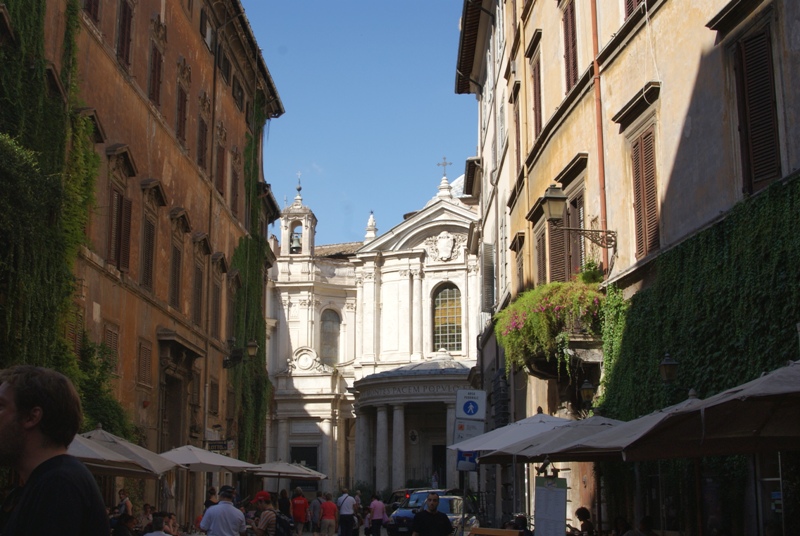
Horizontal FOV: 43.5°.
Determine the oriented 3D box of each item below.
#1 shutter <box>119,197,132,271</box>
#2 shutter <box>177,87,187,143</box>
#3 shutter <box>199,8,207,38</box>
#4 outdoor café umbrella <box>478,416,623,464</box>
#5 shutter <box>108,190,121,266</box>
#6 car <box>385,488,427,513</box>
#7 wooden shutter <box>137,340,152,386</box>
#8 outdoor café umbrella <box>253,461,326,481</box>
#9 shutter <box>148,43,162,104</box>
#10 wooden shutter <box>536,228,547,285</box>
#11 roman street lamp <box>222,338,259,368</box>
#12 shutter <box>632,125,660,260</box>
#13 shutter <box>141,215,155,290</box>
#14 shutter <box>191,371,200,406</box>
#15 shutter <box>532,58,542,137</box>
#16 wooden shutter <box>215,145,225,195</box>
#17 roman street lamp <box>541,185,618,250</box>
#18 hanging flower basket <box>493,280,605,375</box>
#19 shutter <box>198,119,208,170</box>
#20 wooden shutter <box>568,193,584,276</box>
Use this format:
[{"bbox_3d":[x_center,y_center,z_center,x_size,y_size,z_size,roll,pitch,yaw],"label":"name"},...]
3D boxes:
[{"bbox_3d":[-7.774,-0.916,28.514,0.080,2.058,0.512,-3,-12,13],"label":"shutter"},{"bbox_3d":[-7.763,-5.438,35.633,0.060,1.868,1.110,-1,-13,3],"label":"shutter"},{"bbox_3d":[-7.554,-9.407,38.564,0.080,0.888,0.595,-2,-12,8],"label":"shutter"},{"bbox_3d":[2.894,3.507,14.380,3.000,2.800,3.000,2,-13,-7],"label":"outdoor café umbrella"},{"bbox_3d":[-7.851,-1.092,27.614,0.080,2.015,0.714,-1,-12,2],"label":"shutter"},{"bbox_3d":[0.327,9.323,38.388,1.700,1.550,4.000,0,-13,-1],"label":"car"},{"bbox_3d":[-7.892,2.962,31.023,0.060,1.185,1.159,-1,-13,3],"label":"wooden shutter"},{"bbox_3d":[-3.536,7.313,31.154,2.400,2.700,2.400,-1,-13,3],"label":"outdoor café umbrella"},{"bbox_3d":[-7.917,-6.262,32.608,0.060,1.831,1.136,-1,-13,3],"label":"shutter"},{"bbox_3d":[3.521,0.182,24.983,0.080,2.150,1.031,1,-12,-5],"label":"wooden shutter"},{"bbox_3d":[-6.636,3.580,42.009,1.400,1.221,0.440,-1,-12,2],"label":"roman street lamp"},{"bbox_3d":[4.391,-1.341,17.995,0.080,2.203,0.992,2,-12,-9],"label":"shutter"},{"bbox_3d":[-7.730,-0.456,30.938,0.080,2.028,1.006,-1,-12,2],"label":"shutter"},{"bbox_3d":[-7.466,4.492,36.951,0.080,1.142,1.057,-1,-12,2],"label":"shutter"},{"bbox_3d":[3.514,-4.267,25.747,0.080,2.150,0.941,1,-12,-5],"label":"shutter"},{"bbox_3d":[-7.459,-4.058,41.660,0.060,1.915,1.237,-1,-13,3],"label":"wooden shutter"},{"bbox_3d":[3.493,-0.994,19.394,1.423,1.237,0.420,1,-12,-8],"label":"roman street lamp"},{"bbox_3d":[3.100,1.366,21.362,1.250,1.500,4.000,1,-13,-5],"label":"hanging flower basket"},{"bbox_3d":[-7.605,-4.815,38.794,0.060,1.918,1.146,-1,-13,3],"label":"shutter"},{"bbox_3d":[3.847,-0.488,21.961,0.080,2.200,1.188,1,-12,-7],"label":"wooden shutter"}]

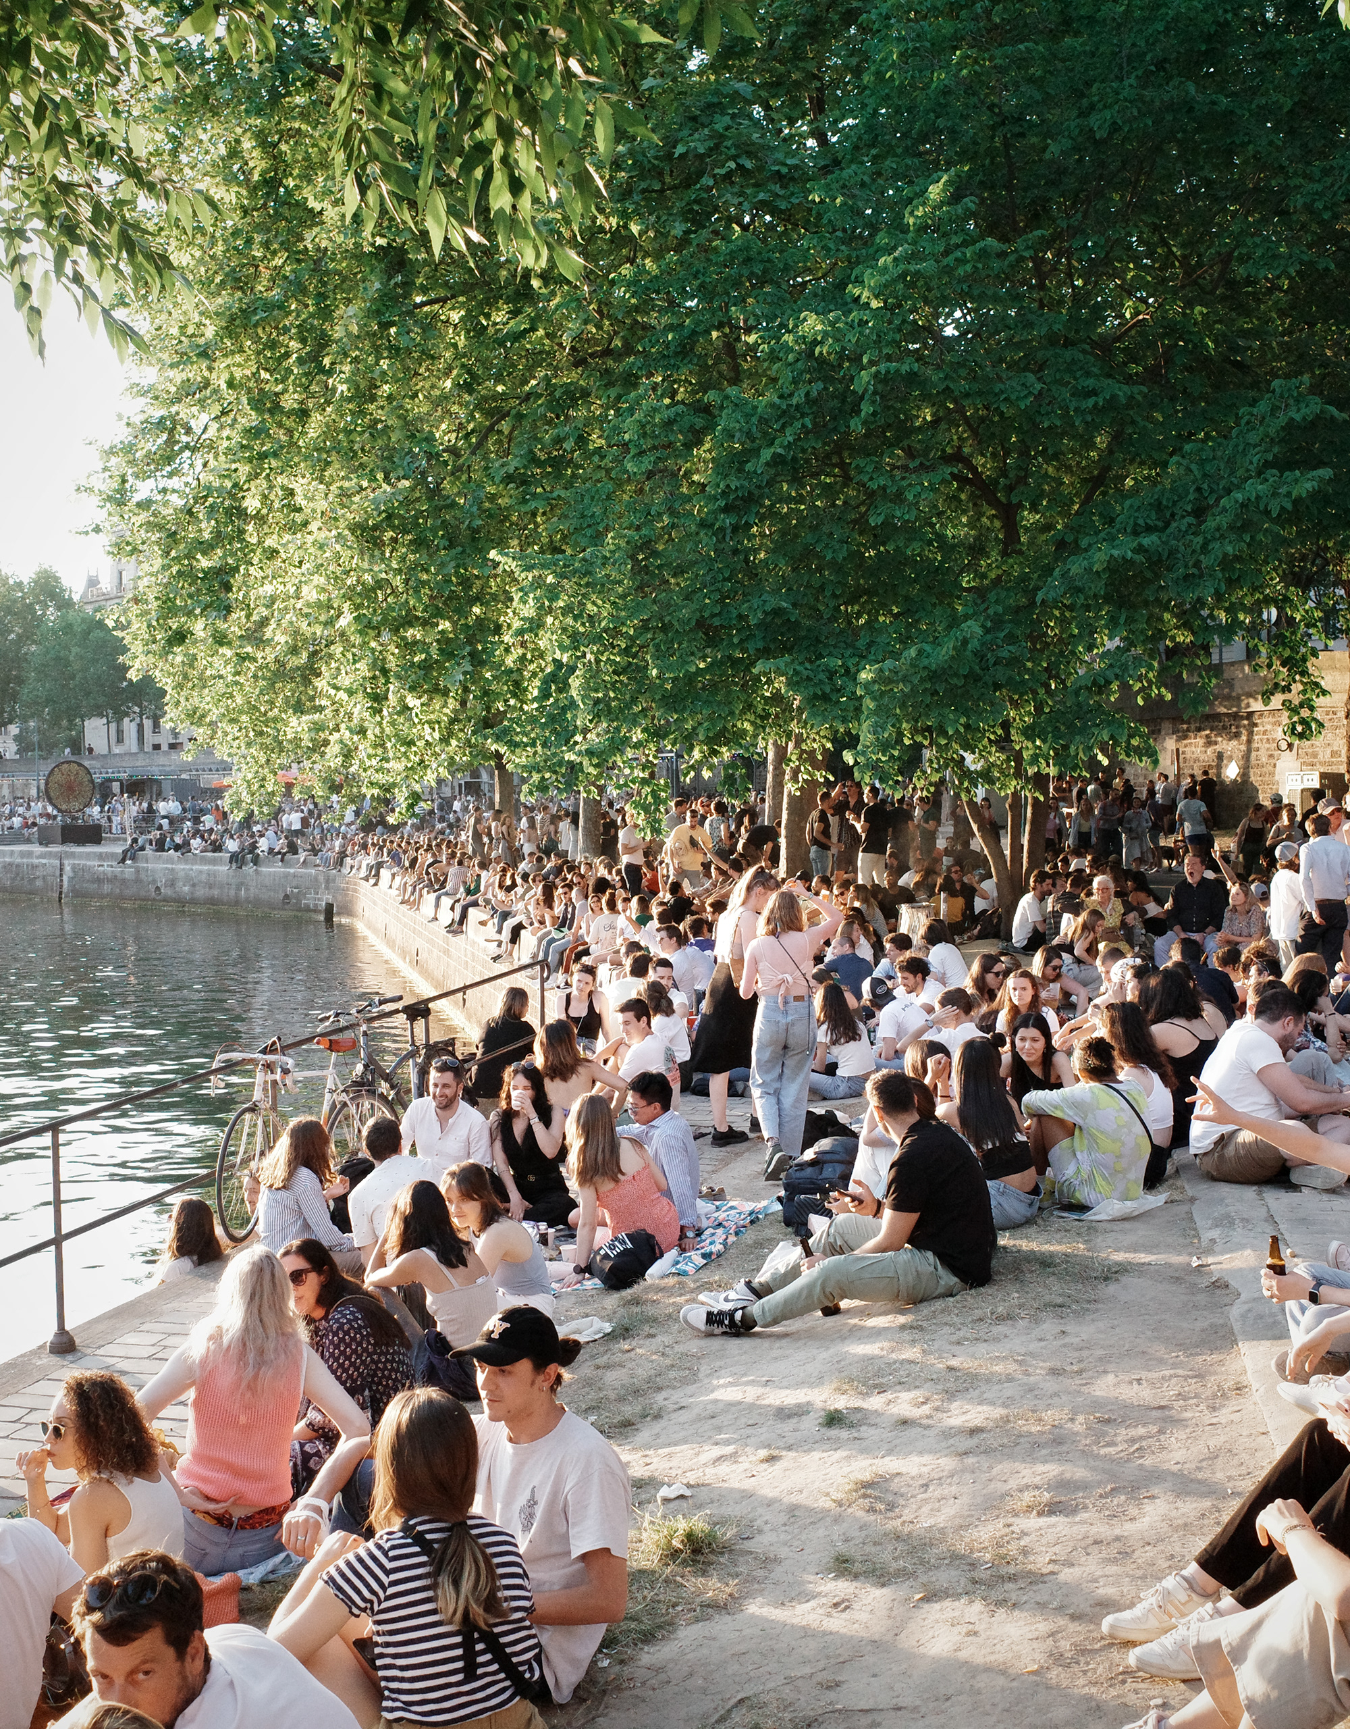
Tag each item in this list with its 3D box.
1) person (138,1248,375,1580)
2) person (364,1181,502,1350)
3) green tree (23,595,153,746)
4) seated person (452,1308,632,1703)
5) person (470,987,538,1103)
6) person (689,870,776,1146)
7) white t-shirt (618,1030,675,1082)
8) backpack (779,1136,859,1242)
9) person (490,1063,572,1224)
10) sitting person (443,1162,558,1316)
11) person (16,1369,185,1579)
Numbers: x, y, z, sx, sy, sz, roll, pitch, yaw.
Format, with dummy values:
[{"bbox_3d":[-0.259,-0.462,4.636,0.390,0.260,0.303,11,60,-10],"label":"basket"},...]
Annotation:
[{"bbox_3d":[-1.188,1.512,5.700,0.620,0.880,0.680,-1,2,-12],"label":"person"},{"bbox_3d":[-1.046,1.660,8.300,0.640,0.760,0.480,2,4,44],"label":"person"},{"bbox_3d":[-31.995,-9.947,110.000,7.800,8.800,7.600,-1,2,-18],"label":"green tree"},{"bbox_3d":[-0.428,1.430,4.420,0.770,0.880,0.500,-3,3,-34],"label":"seated person"},{"bbox_3d":[-1.308,1.395,15.600,0.480,0.880,0.650,-1,3,6],"label":"person"},{"bbox_3d":[0.343,0.858,12.200,0.480,1.660,0.460,-2,3,-30],"label":"person"},{"bbox_3d":[-0.136,1.233,11.800,0.360,0.540,0.460,0,3,18],"label":"white t-shirt"},{"bbox_3d":[0.682,1.537,9.500,0.350,0.450,0.260,0,2,20],"label":"backpack"},{"bbox_3d":[-0.694,1.379,9.800,0.550,0.810,0.660,0,3,3],"label":"person"},{"bbox_3d":[-0.873,1.724,9.300,0.700,0.701,0.500,0,2,24],"label":"sitting person"},{"bbox_3d":[-1.547,1.686,5.300,0.660,0.740,0.500,1,2,28],"label":"person"}]

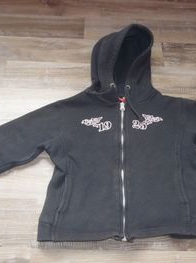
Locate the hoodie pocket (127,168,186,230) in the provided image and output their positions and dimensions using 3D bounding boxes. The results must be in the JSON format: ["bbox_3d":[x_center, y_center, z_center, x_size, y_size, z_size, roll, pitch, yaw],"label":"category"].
[{"bbox_3d":[0.122,0.143,0.692,0.115,0.024,0.133,3,57,-2],"label":"hoodie pocket"}]

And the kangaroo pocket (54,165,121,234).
[{"bbox_3d":[-0.019,0.141,0.685,0.135,0.024,0.148,3,57,-2],"label":"kangaroo pocket"}]

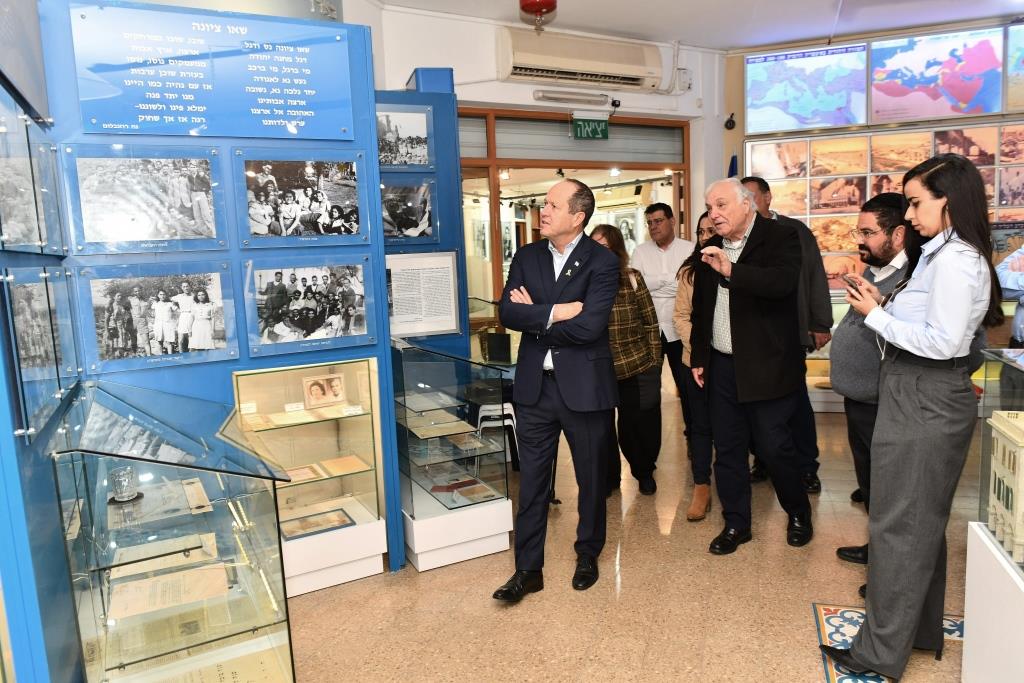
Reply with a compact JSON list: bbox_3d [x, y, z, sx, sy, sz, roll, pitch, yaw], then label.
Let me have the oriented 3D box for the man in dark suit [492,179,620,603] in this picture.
[{"bbox_3d":[0.170,0.202,3.096,0.530,1.735,0.400,3,9,36],"label":"man in dark suit"}]

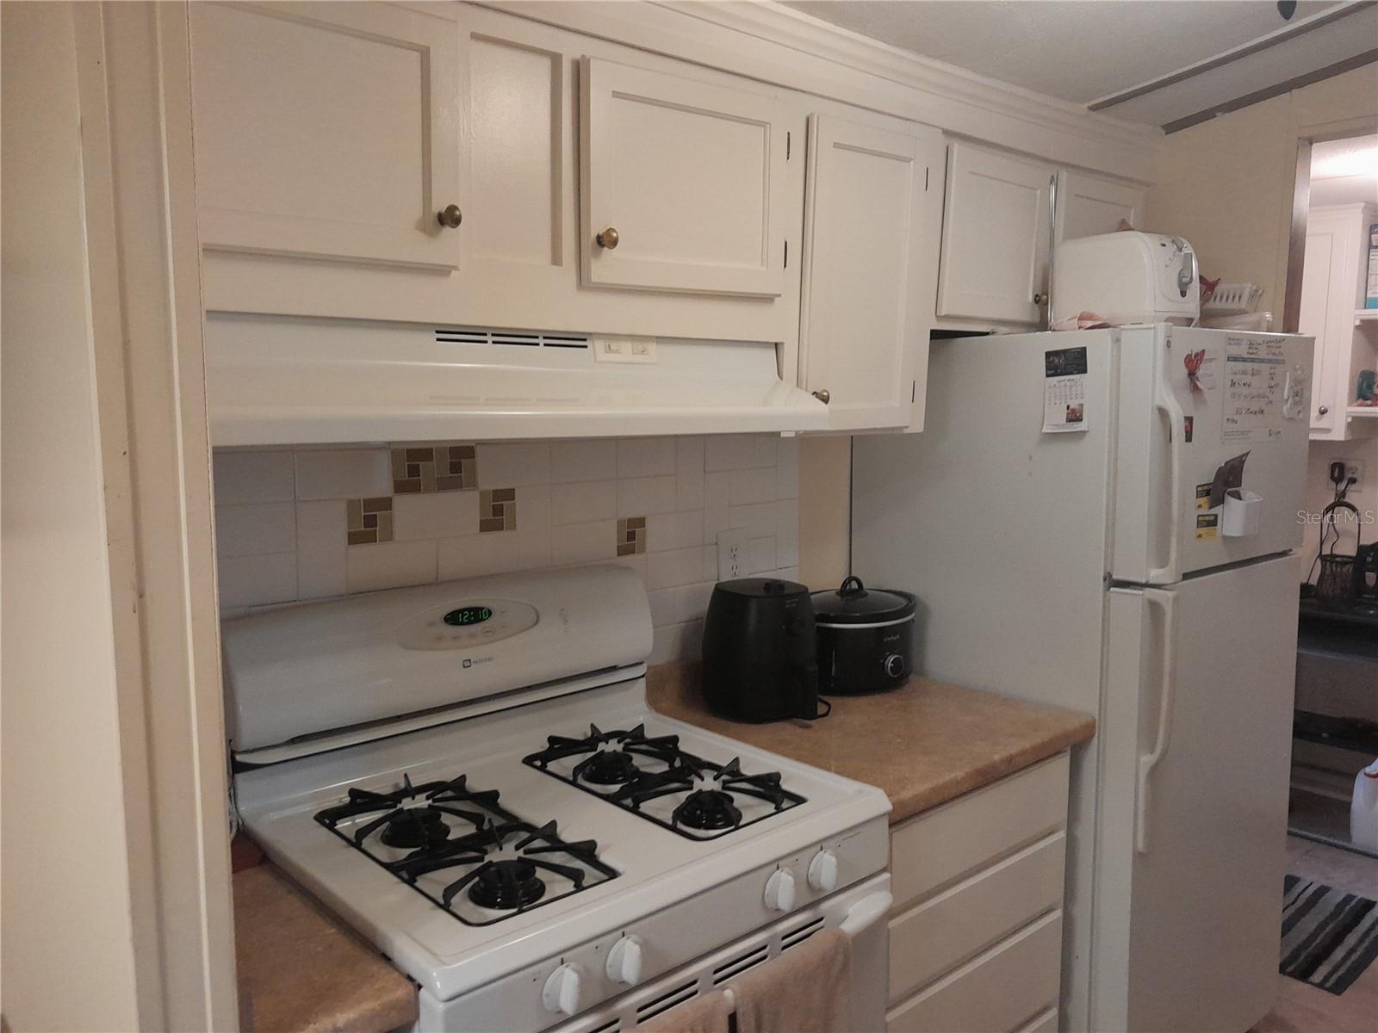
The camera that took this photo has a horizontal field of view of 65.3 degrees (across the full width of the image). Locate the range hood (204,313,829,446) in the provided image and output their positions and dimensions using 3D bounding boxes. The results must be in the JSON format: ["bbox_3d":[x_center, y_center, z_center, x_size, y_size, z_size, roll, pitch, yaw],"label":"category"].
[{"bbox_3d":[-0.302,-0.203,1.611,1.060,0.158,0.440,-6,8,-42],"label":"range hood"}]

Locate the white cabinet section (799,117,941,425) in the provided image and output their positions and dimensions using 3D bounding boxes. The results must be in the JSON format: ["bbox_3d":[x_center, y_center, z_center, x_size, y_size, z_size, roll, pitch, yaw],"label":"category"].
[{"bbox_3d":[0.240,-0.462,2.175,0.414,0.584,0.353,-6,9,-41],"label":"white cabinet section"}]

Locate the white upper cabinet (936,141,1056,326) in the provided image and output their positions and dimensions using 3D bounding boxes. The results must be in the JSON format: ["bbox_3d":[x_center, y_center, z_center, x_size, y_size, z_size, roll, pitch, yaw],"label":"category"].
[{"bbox_3d":[0.563,-0.608,2.413,0.410,0.345,0.300,-6,8,-42],"label":"white upper cabinet"}]

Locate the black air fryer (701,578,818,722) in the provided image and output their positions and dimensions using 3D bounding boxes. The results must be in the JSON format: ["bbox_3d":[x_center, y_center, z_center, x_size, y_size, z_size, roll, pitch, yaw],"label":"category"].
[{"bbox_3d":[0.158,0.262,2.115,0.226,0.246,0.275,-6,8,-42],"label":"black air fryer"}]

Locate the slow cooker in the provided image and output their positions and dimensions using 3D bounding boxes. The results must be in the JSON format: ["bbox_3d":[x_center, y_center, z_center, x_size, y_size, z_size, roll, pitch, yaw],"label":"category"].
[{"bbox_3d":[0.359,0.246,2.341,0.280,0.228,0.270,-6,8,-42],"label":"slow cooker"}]

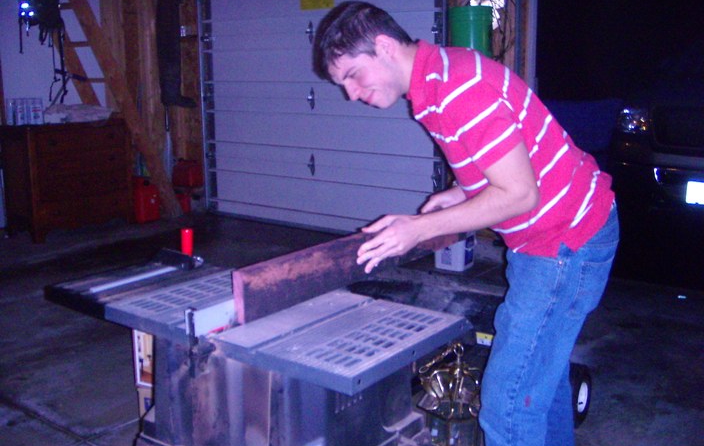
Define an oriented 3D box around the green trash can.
[{"bbox_3d":[0.808,-1.275,5.270,0.302,0.370,0.302,0,12,0],"label":"green trash can"}]

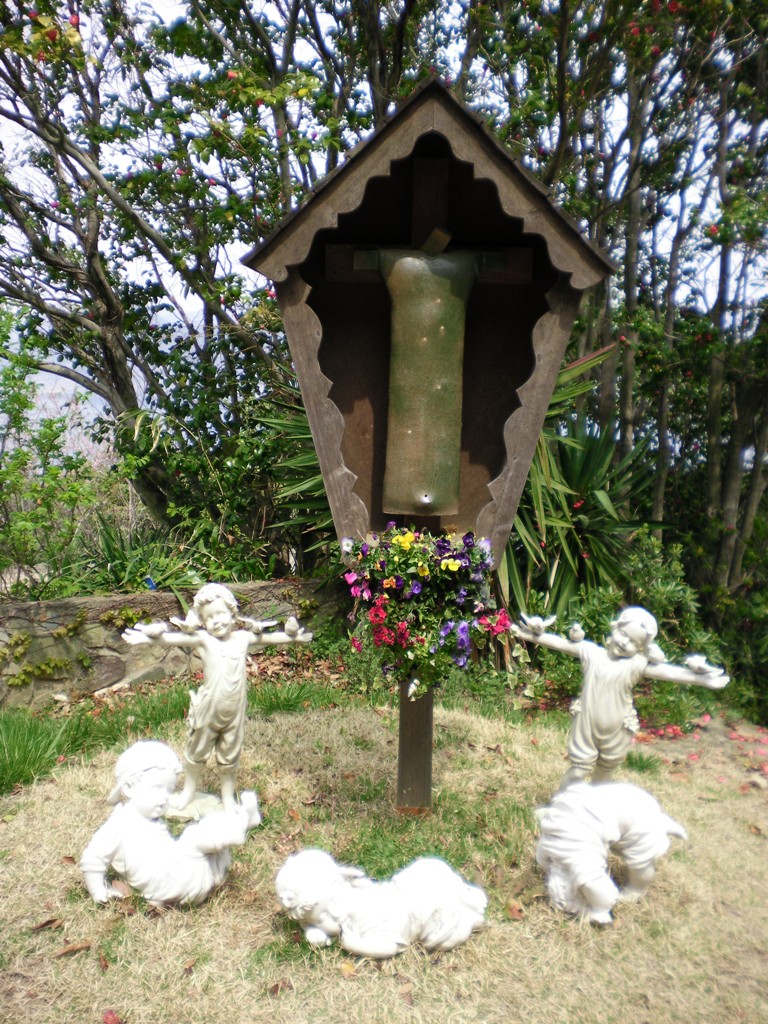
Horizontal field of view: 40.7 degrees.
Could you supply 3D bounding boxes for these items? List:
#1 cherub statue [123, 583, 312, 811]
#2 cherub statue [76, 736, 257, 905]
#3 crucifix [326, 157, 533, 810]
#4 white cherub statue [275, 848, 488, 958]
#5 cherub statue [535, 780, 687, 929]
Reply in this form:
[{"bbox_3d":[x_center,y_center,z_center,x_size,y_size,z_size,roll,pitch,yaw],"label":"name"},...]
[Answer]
[{"bbox_3d":[-0.620,0.693,3.842,0.670,0.820,0.220,1,4,-11],"label":"cherub statue"},{"bbox_3d":[-0.639,0.943,3.122,0.490,0.420,0.300,1,4,-3],"label":"cherub statue"},{"bbox_3d":[0.146,-0.082,3.846,0.750,2.400,0.220,1,4,2],"label":"crucifix"},{"bbox_3d":[-0.007,1.064,2.899,0.570,0.240,0.280,1,4,-6],"label":"white cherub statue"},{"bbox_3d":[0.689,1.002,3.146,0.410,0.360,0.280,-1,5,-28],"label":"cherub statue"}]

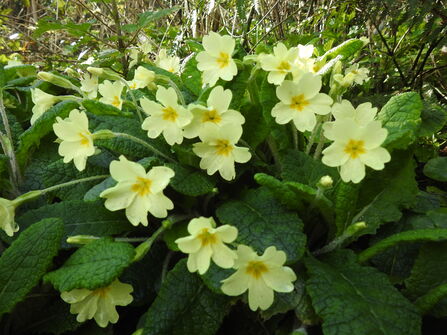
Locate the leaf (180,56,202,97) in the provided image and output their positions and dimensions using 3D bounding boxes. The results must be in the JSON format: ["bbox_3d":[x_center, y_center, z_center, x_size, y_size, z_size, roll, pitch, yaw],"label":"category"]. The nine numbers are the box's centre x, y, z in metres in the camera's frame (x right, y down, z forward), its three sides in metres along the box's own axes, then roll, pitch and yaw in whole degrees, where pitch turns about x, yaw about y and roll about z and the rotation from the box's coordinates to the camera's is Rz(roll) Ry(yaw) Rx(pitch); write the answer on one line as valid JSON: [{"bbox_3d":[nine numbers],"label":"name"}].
[{"bbox_3d":[-0.021,-0.063,0.218,0.024,0.033,0.010,2,-11,6],"label":"leaf"}]

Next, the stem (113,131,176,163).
[{"bbox_3d":[-0.047,-0.013,0.187,0.046,0.006,0.004,24,0,-23],"label":"stem"}]

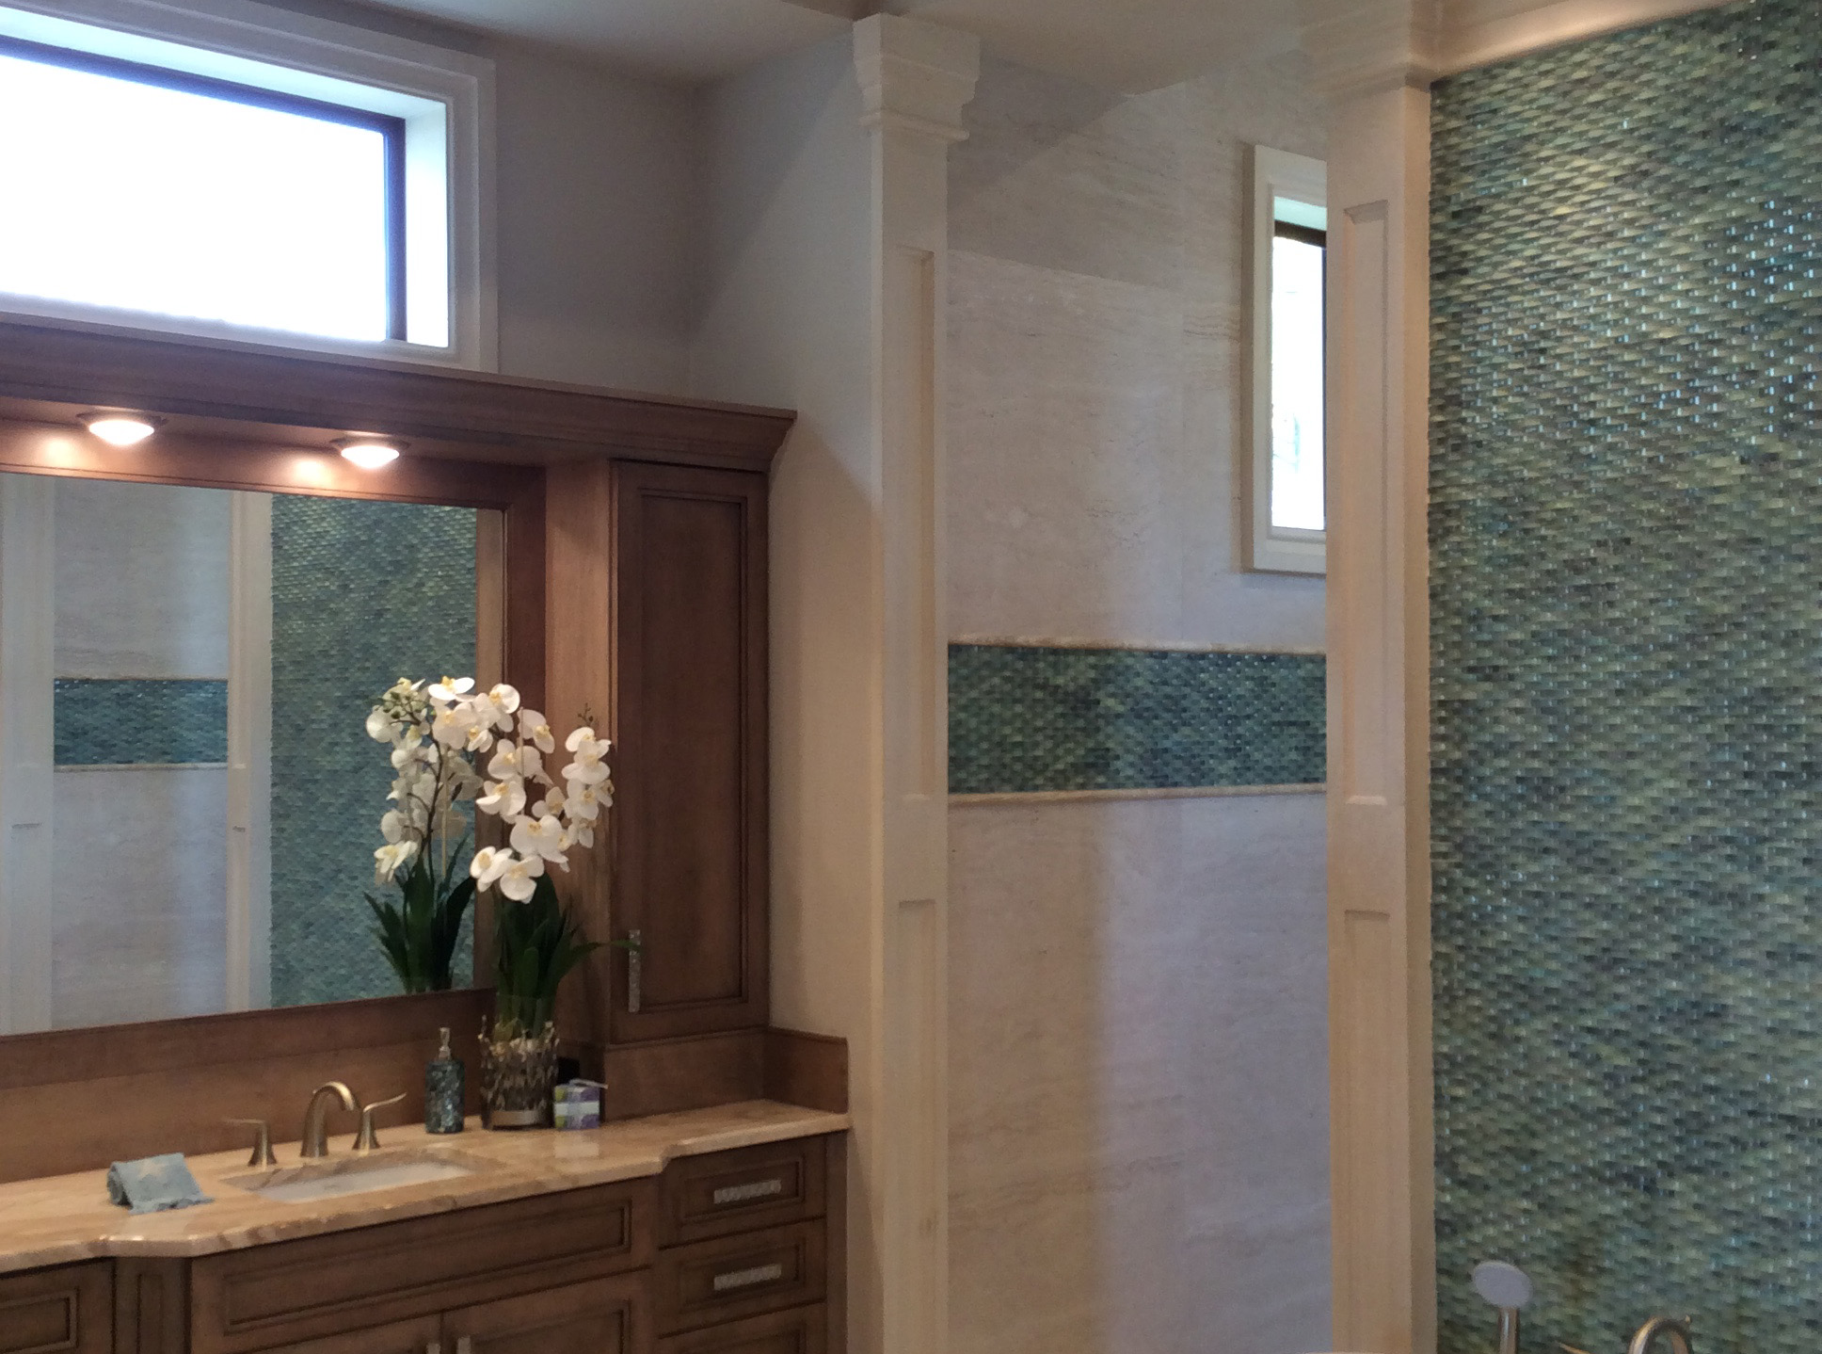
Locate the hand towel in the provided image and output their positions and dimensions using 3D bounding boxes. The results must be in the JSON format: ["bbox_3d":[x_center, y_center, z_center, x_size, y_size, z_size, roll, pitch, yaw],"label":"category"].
[{"bbox_3d":[-1.236,0.824,3.691,0.150,0.068,0.120,1,-1,-42],"label":"hand towel"}]

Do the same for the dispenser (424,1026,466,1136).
[{"bbox_3d":[-0.890,0.768,4.302,0.076,0.193,0.078,0,-1,-14],"label":"dispenser"}]

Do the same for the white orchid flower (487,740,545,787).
[{"bbox_3d":[-0.745,0.164,4.250,0.105,0.090,0.055,0,-1,12],"label":"white orchid flower"}]

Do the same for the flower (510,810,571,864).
[{"bbox_3d":[-0.698,0.307,4.250,0.105,0.095,0.050,0,-1,-5],"label":"flower"}]

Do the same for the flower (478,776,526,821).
[{"bbox_3d":[-0.771,0.230,4.250,0.092,0.090,0.055,0,-1,15],"label":"flower"}]

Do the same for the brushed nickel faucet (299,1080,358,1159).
[{"bbox_3d":[-1.034,0.790,4.017,0.050,0.142,0.178,1,-1,-42],"label":"brushed nickel faucet"}]

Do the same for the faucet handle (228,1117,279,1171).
[{"bbox_3d":[-1.167,0.816,3.973,0.103,0.091,0.050,1,-1,-42],"label":"faucet handle"}]

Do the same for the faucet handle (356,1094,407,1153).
[{"bbox_3d":[-0.976,0.818,4.144,0.107,0.091,0.050,1,-1,-42],"label":"faucet handle"}]

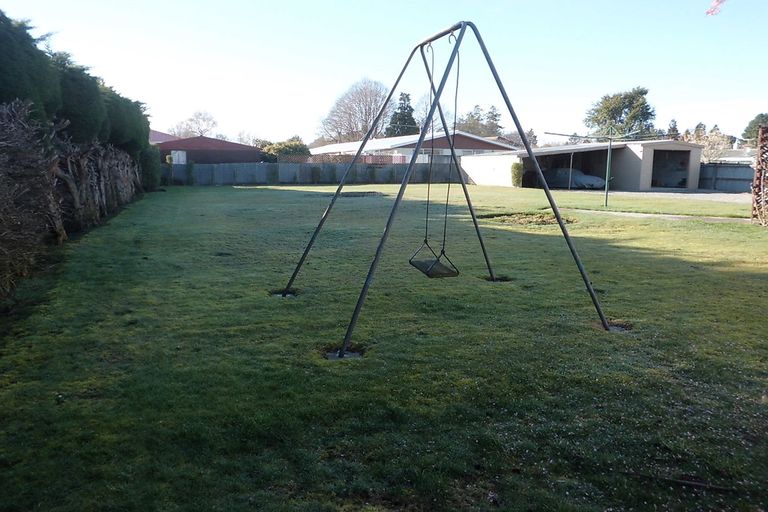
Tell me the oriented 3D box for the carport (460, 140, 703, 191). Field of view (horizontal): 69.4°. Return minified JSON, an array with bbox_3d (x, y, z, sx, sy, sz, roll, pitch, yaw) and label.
[{"bbox_3d":[13.265,-6.114,37.786,12.000,3.100,9.000,-4,10,-25],"label":"carport"}]

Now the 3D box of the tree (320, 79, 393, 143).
[{"bbox_3d":[-3.618,-17.415,74.149,9.400,12.400,9.400,1,9,0],"label":"tree"}]

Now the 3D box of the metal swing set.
[{"bbox_3d":[0.535,-0.789,5.538,2.700,2.740,2.170,-3,10,-20],"label":"metal swing set"}]

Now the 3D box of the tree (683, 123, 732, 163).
[{"bbox_3d":[26.906,-8.248,45.212,4.100,4.900,4.100,-5,11,-30],"label":"tree"}]

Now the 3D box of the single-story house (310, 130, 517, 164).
[{"bbox_3d":[1.702,-9.751,54.130,12.000,4.200,19.000,-4,10,-25],"label":"single-story house"}]

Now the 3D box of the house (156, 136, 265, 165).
[{"bbox_3d":[-15.216,-8.097,45.311,9.400,3.500,8.500,-4,10,-24],"label":"house"}]

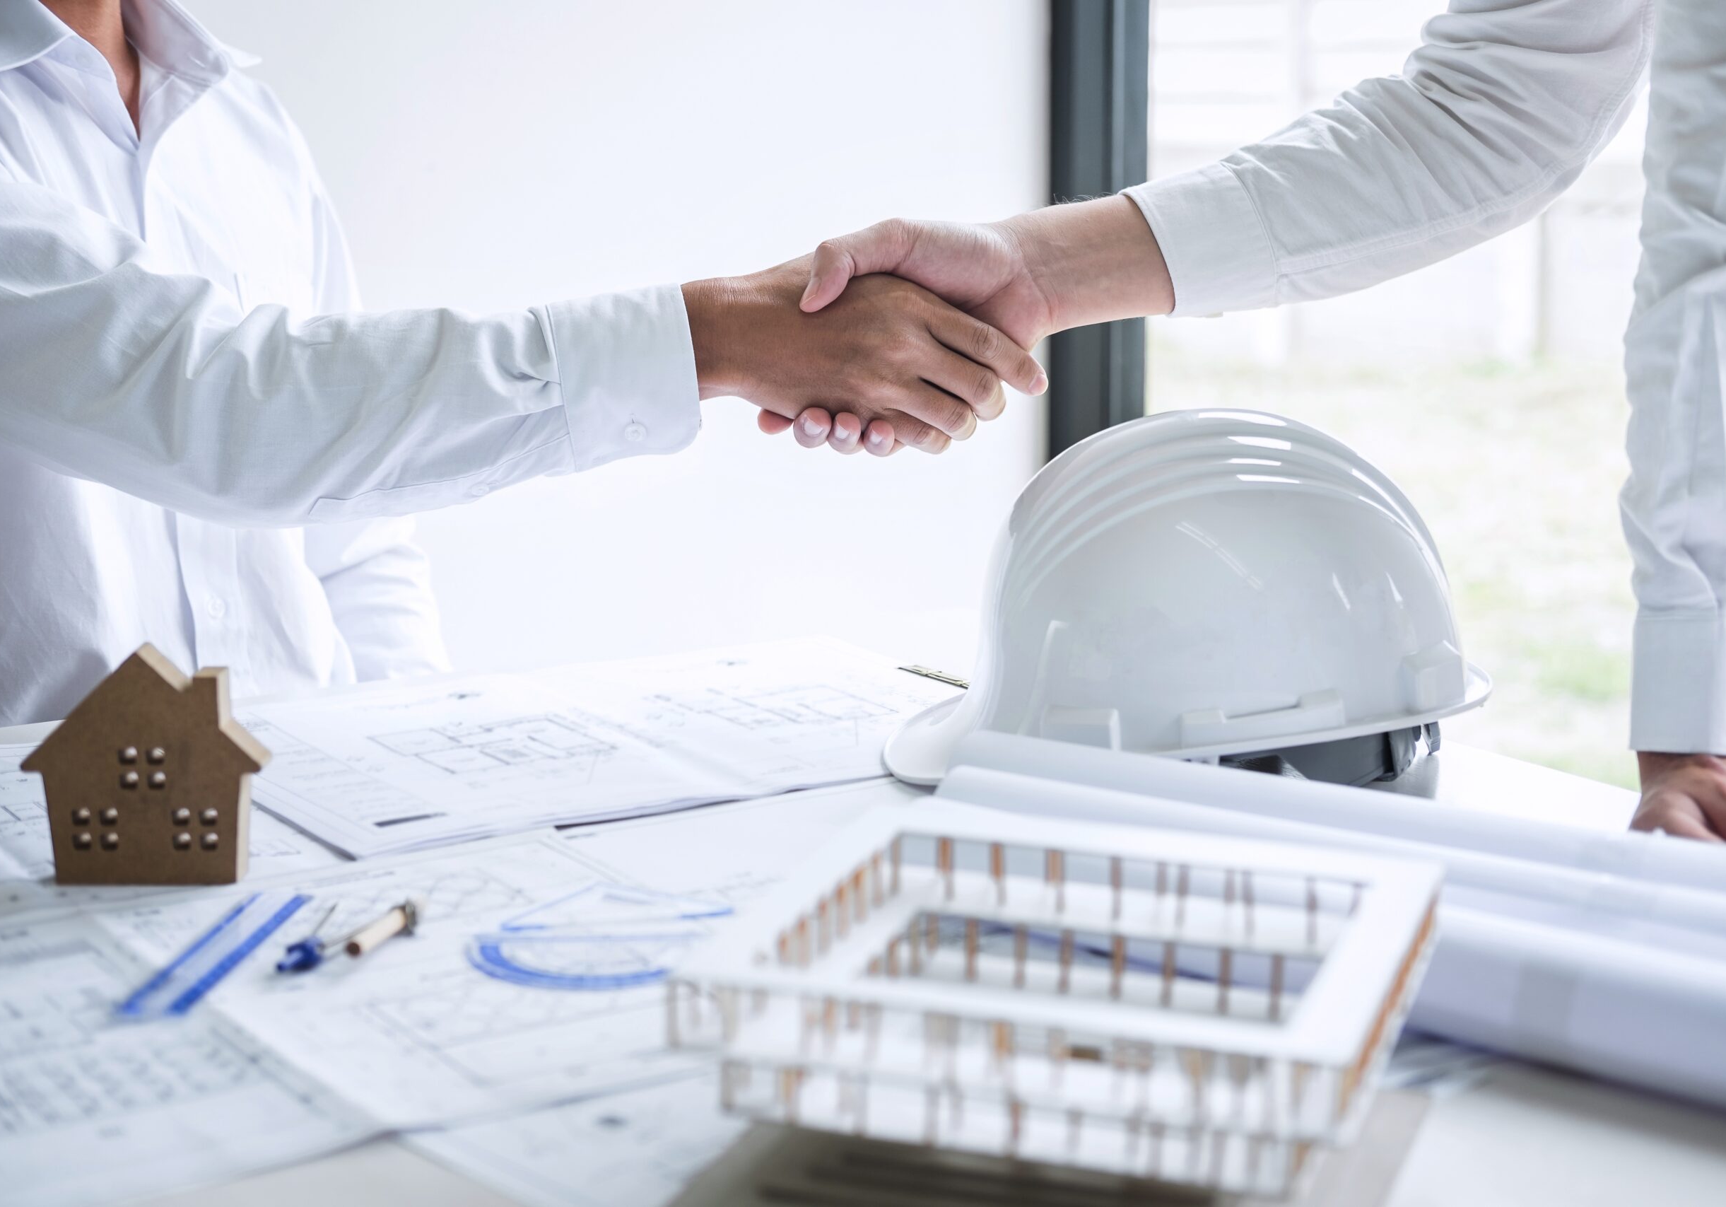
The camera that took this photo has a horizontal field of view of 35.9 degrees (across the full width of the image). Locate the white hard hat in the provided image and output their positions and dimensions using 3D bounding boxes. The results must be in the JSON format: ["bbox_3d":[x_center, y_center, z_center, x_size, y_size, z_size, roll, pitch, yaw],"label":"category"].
[{"bbox_3d":[0.151,-0.007,1.263,0.290,0.160,0.216,-5,13,-6],"label":"white hard hat"}]

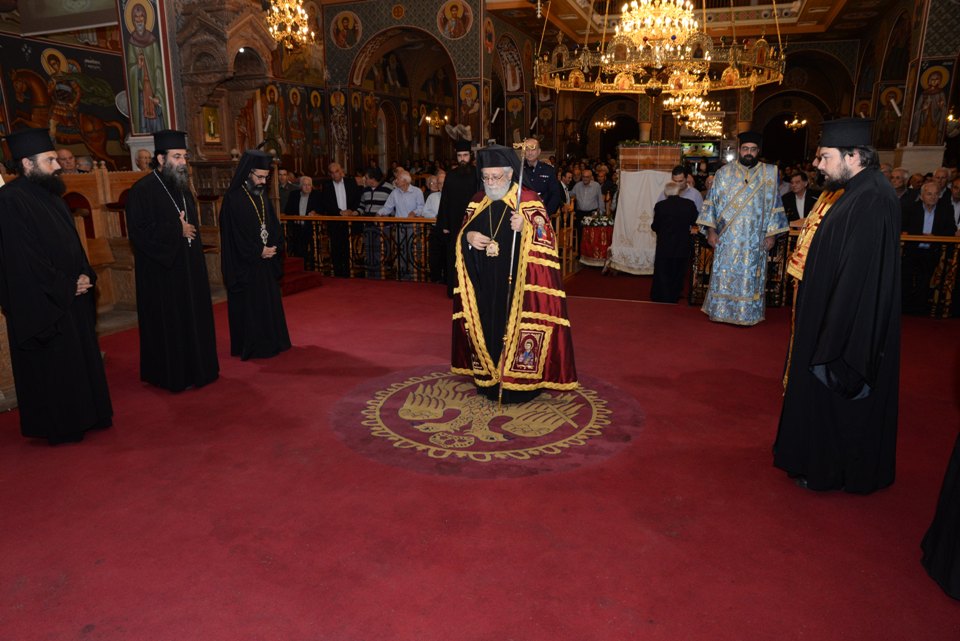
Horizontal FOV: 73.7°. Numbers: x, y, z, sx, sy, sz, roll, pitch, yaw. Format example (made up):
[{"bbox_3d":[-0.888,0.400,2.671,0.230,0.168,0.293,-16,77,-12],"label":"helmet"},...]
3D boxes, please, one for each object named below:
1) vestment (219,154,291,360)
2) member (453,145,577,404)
[{"bbox_3d":[-1.969,-0.578,5.638,0.500,1.744,0.600,9,17,32],"label":"vestment"},{"bbox_3d":[0.228,-0.339,4.538,0.820,1.740,0.680,6,16,23],"label":"member"}]

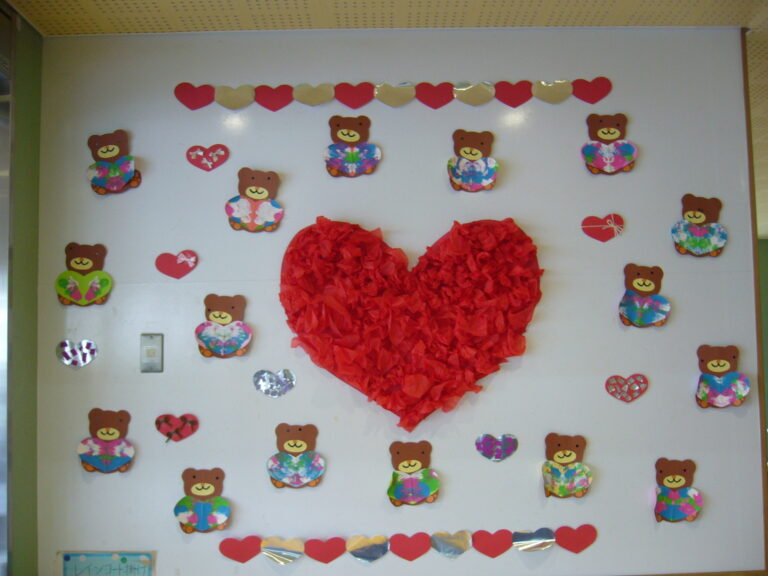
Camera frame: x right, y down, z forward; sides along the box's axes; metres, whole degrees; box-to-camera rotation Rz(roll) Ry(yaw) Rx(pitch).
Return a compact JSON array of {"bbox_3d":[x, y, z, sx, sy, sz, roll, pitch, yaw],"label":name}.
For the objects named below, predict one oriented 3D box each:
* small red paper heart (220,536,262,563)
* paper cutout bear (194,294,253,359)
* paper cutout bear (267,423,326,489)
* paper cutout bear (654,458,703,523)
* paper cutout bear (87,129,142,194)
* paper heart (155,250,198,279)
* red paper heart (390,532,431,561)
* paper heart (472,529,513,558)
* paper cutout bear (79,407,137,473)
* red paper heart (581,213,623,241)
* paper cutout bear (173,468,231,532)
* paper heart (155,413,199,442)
[{"bbox_3d":[-0.428,0.783,2.327,0.129,0.079,0.010,-1,-4,-1],"label":"small red paper heart"},{"bbox_3d":[-0.486,0.118,2.361,0.174,0.196,0.025,-1,-4,-1],"label":"paper cutout bear"},{"bbox_3d":[-0.262,0.505,2.333,0.179,0.193,0.015,-1,-4,-1],"label":"paper cutout bear"},{"bbox_3d":[0.907,0.620,2.374,0.150,0.201,0.020,0,-3,-1],"label":"paper cutout bear"},{"bbox_3d":[-0.833,-0.389,2.394,0.161,0.190,0.020,-9,-3,-2],"label":"paper cutout bear"},{"bbox_3d":[-0.632,-0.071,2.370,0.131,0.090,0.008,-1,-4,-1],"label":"paper heart"},{"bbox_3d":[0.080,0.778,2.331,0.125,0.085,0.010,-1,-4,-1],"label":"red paper heart"},{"bbox_3d":[0.331,0.777,2.358,0.125,0.090,0.008,-2,-3,-1],"label":"paper heart"},{"bbox_3d":[-0.836,0.460,2.336,0.172,0.194,0.025,-1,-4,-1],"label":"paper cutout bear"},{"bbox_3d":[0.684,-0.185,2.422,0.134,0.084,0.008,-5,-3,-2],"label":"red paper heart"},{"bbox_3d":[-0.548,0.641,2.341,0.170,0.198,0.020,2,-3,-1],"label":"paper cutout bear"},{"bbox_3d":[-0.626,0.424,2.348,0.133,0.085,0.010,-1,-4,-1],"label":"paper heart"}]

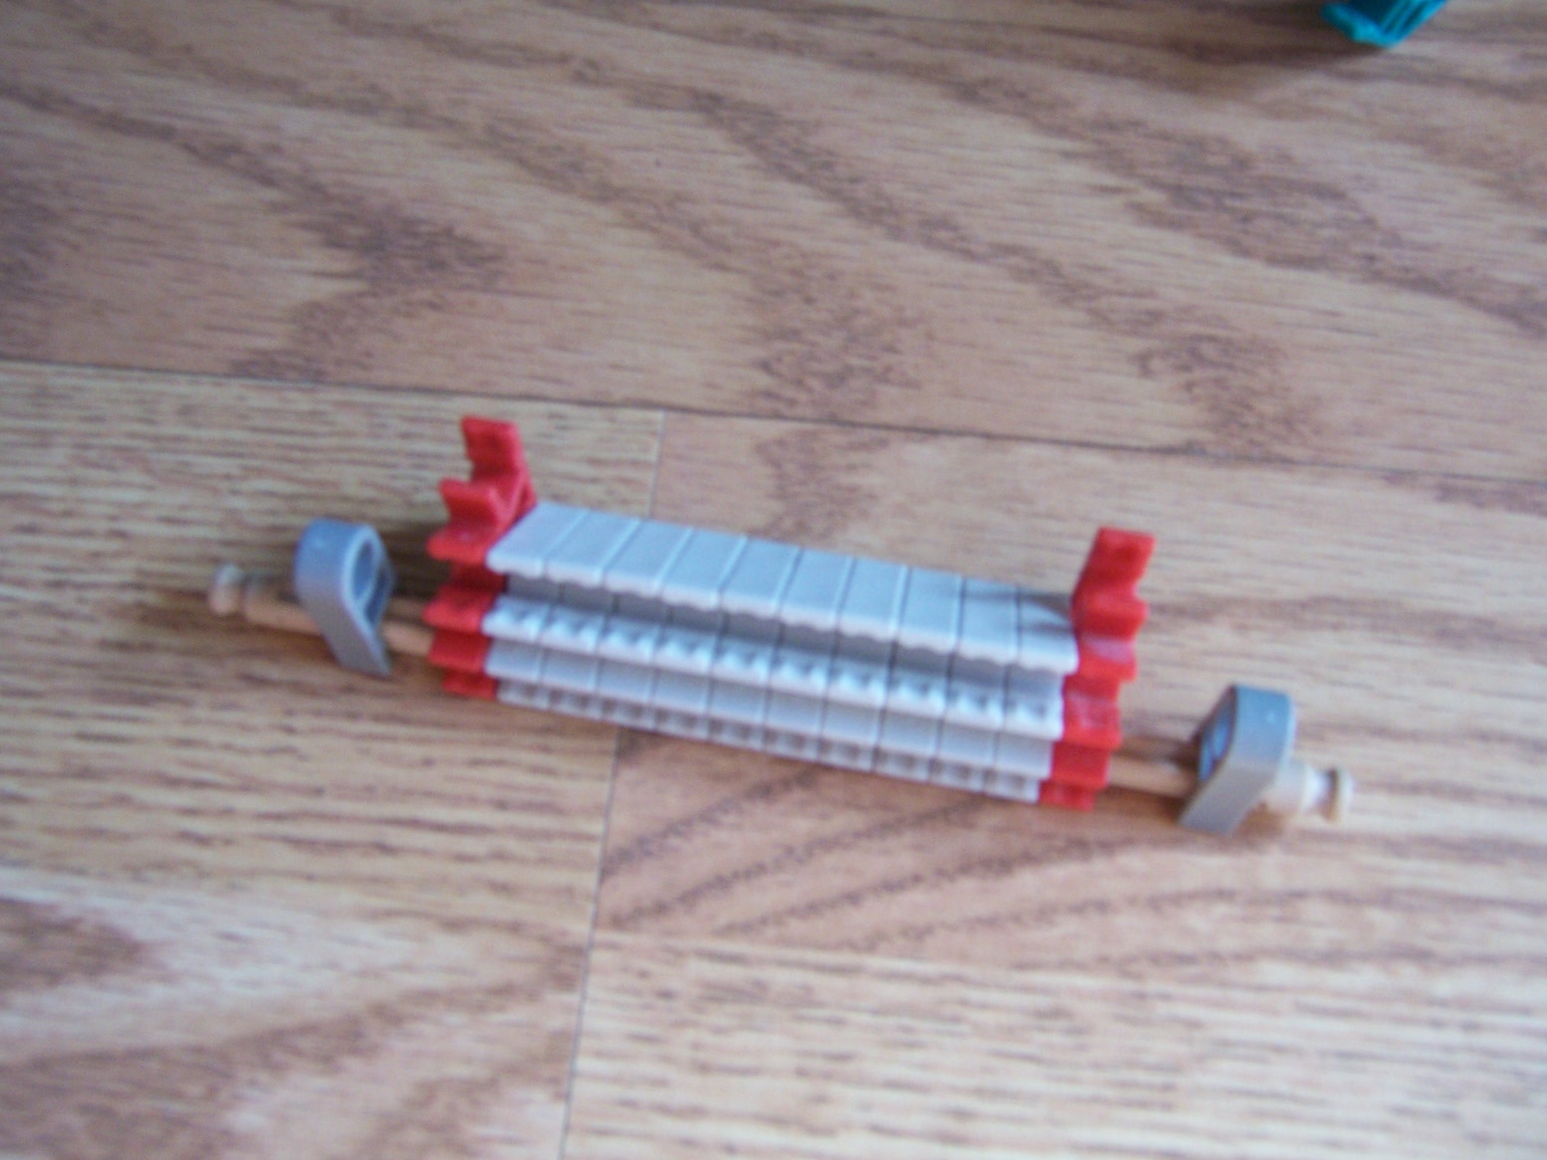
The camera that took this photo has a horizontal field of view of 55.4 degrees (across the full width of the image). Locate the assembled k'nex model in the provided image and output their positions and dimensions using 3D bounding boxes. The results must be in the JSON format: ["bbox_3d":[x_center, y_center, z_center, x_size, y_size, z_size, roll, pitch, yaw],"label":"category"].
[{"bbox_3d":[0.000,0.004,0.162,0.131,0.025,0.026,10,66,5],"label":"assembled k'nex model"}]

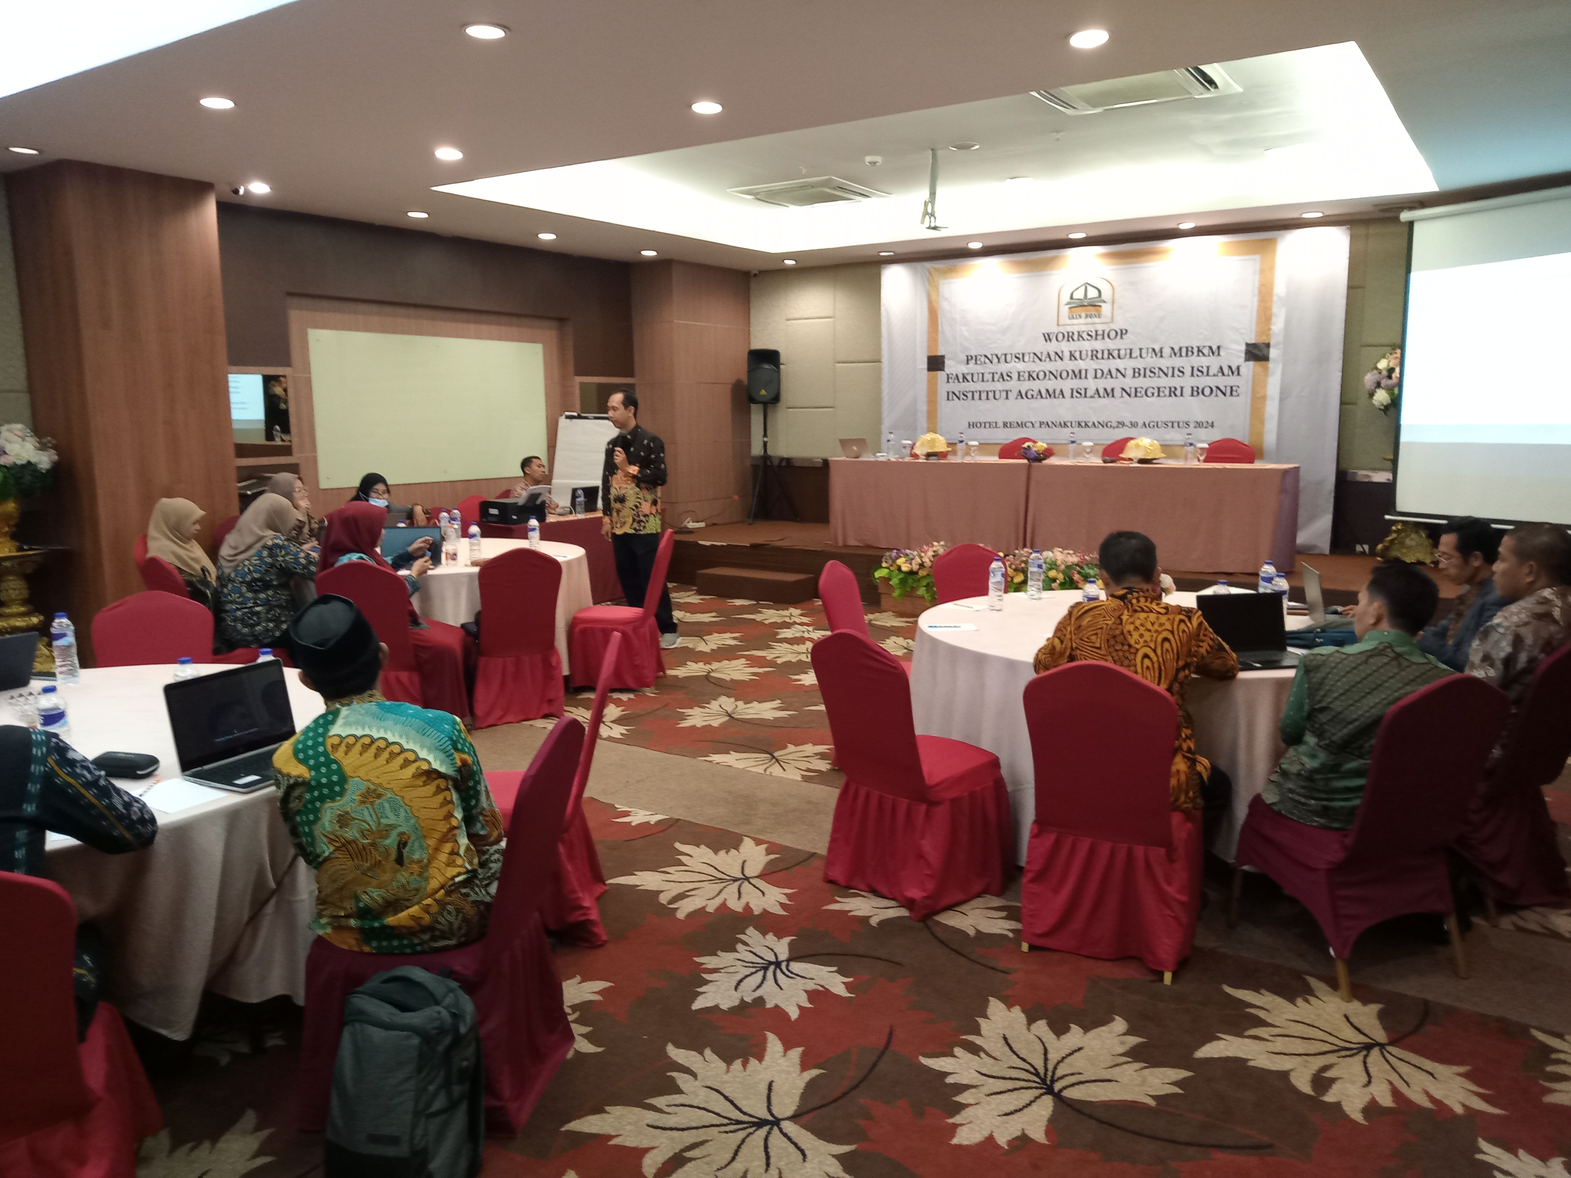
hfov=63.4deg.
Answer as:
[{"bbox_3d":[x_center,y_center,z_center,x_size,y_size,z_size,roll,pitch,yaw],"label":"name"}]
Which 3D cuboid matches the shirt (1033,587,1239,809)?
[{"bbox_3d":[1.014,0.275,3.737,0.560,0.580,0.430,3,9,25],"label":"shirt"}]

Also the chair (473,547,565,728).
[{"bbox_3d":[-1.408,0.204,6.624,0.440,0.880,0.530,-4,9,-21],"label":"chair"}]

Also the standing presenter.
[{"bbox_3d":[-0.982,-0.475,8.593,0.480,1.730,0.360,6,10,37],"label":"standing presenter"}]

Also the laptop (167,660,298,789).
[{"bbox_3d":[-1.182,0.306,2.887,0.265,0.218,0.328,4,9,32],"label":"laptop"}]

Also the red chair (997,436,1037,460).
[{"bbox_3d":[1.868,-0.809,10.545,0.460,0.920,0.580,5,10,33],"label":"red chair"}]

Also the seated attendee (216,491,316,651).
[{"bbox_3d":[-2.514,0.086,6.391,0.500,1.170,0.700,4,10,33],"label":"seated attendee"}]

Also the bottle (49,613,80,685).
[{"bbox_3d":[-2.293,0.183,4.030,0.066,0.223,0.066,5,10,34],"label":"bottle"}]

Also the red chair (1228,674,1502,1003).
[{"bbox_3d":[1.661,0.632,3.673,0.470,0.920,0.620,-3,9,-17],"label":"red chair"}]

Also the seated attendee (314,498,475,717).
[{"bbox_3d":[-1.908,0.144,6.390,0.520,1.170,0.720,4,9,27],"label":"seated attendee"}]

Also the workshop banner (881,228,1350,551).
[{"bbox_3d":[2.572,-1.632,10.843,4.029,2.472,0.039,5,10,34],"label":"workshop banner"}]

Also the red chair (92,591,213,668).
[{"bbox_3d":[-2.437,0.488,4.954,0.460,0.920,0.580,-4,9,-21],"label":"red chair"}]

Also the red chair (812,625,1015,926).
[{"bbox_3d":[0.395,0.541,4.184,0.591,0.896,0.448,-8,11,-43],"label":"red chair"}]

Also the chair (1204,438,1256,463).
[{"bbox_3d":[3.351,-0.705,9.866,0.448,0.896,0.591,5,10,34],"label":"chair"}]

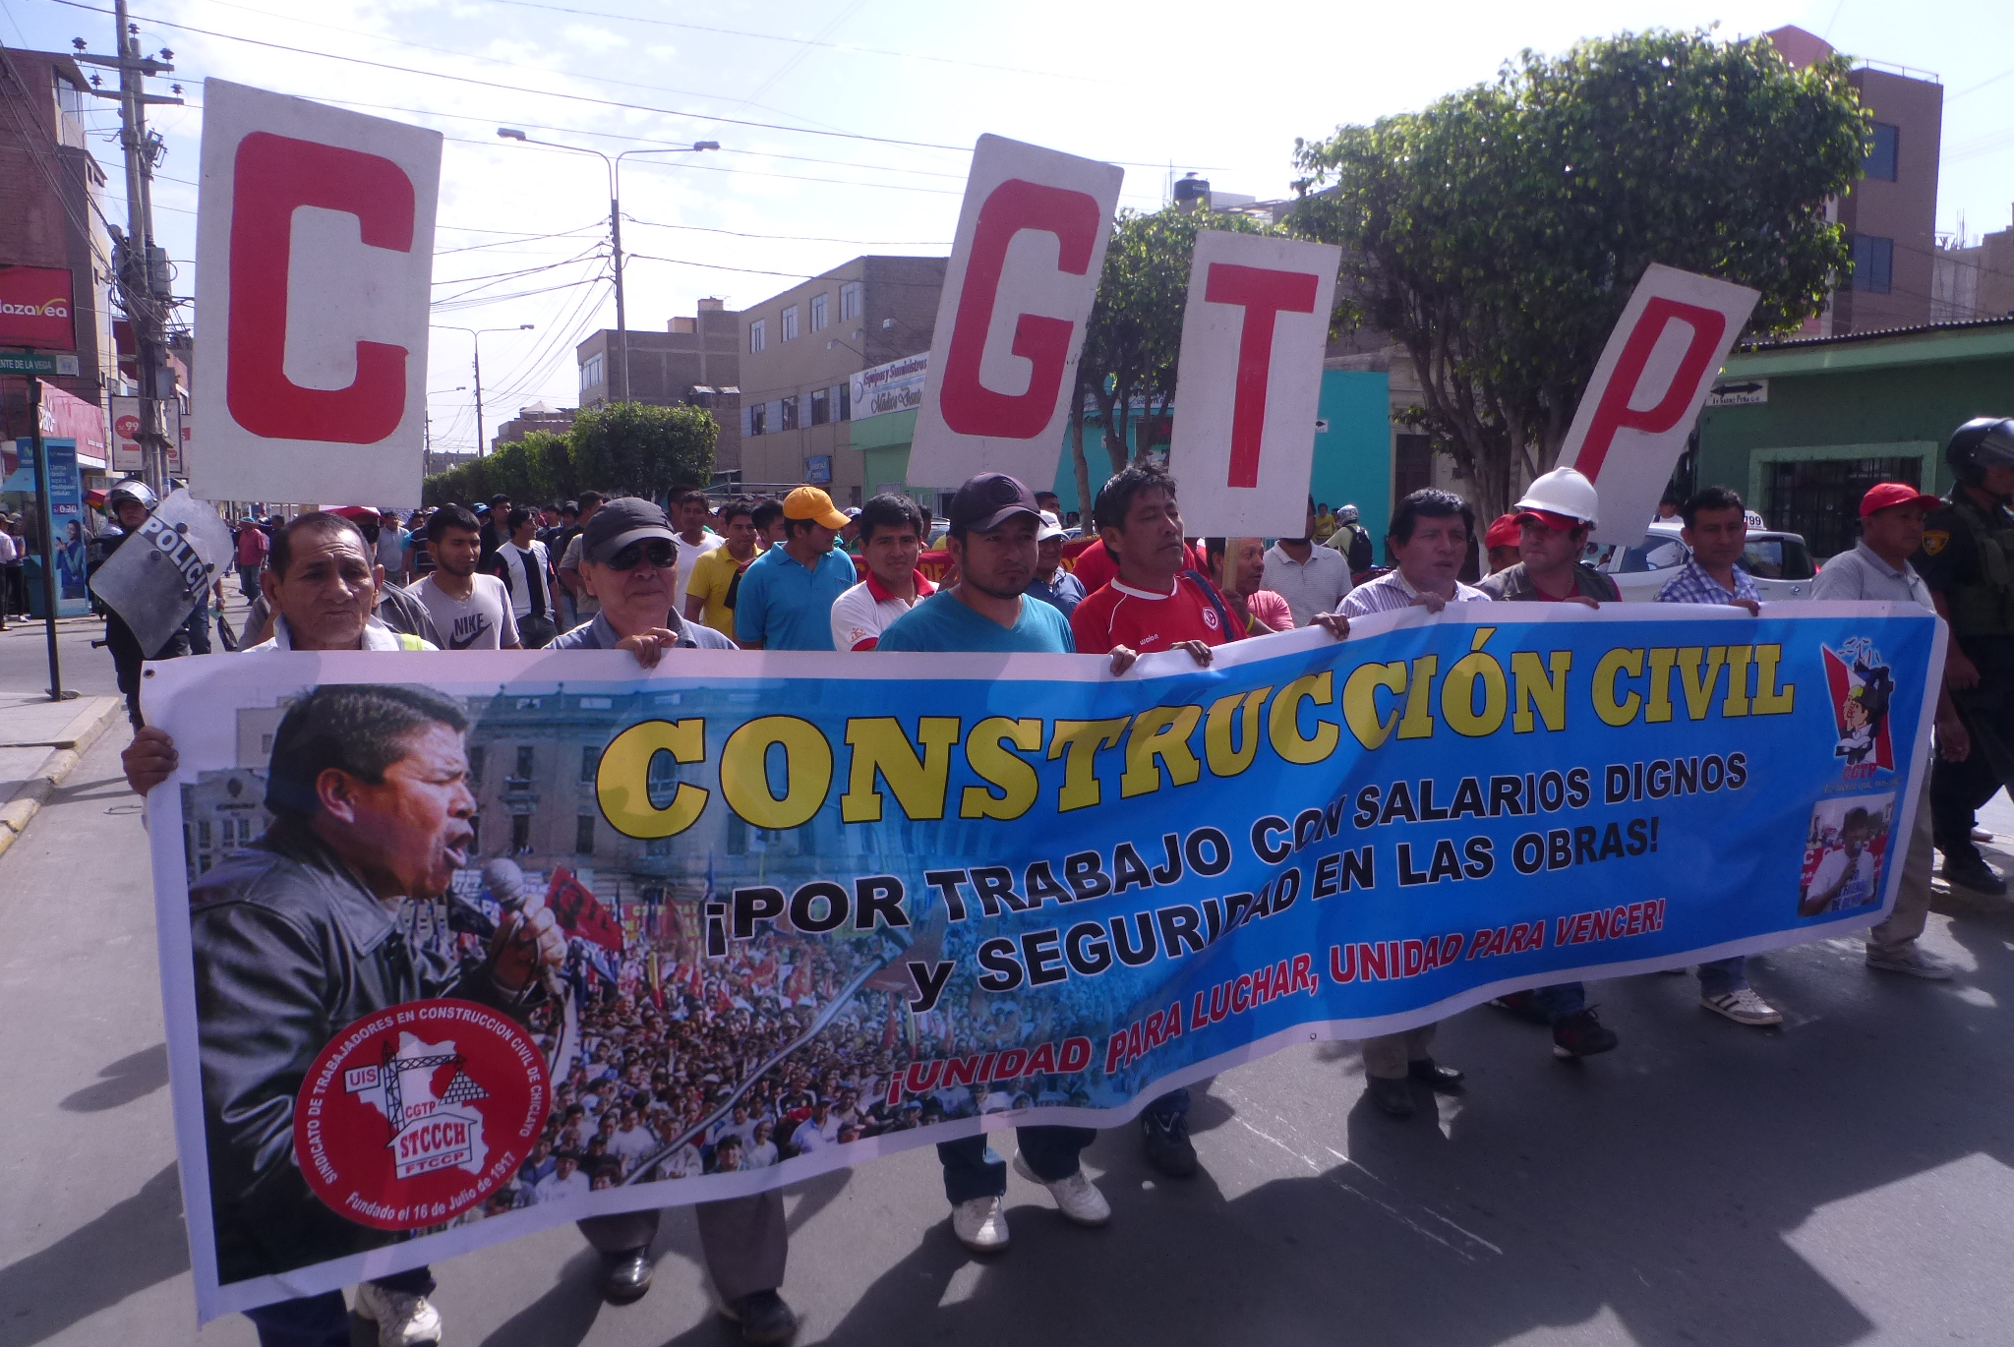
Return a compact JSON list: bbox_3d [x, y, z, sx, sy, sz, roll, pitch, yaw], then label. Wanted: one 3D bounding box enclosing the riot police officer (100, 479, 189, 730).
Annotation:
[{"bbox_3d":[-4.749,-0.128,7.715,0.650,1.850,0.500,-6,8,-38],"label":"riot police officer"}]

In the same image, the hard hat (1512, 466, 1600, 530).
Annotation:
[{"bbox_3d":[1.656,-0.528,4.200,0.290,0.160,0.225,13,-1,-29],"label":"hard hat"}]

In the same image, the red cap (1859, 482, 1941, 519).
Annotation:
[{"bbox_3d":[3.109,-0.601,4.870,0.180,0.125,0.265,-4,-1,-26],"label":"red cap"}]

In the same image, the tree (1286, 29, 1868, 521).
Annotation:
[{"bbox_3d":[3.314,-1.568,8.387,3.200,4.200,3.200,-4,7,-28],"label":"tree"}]

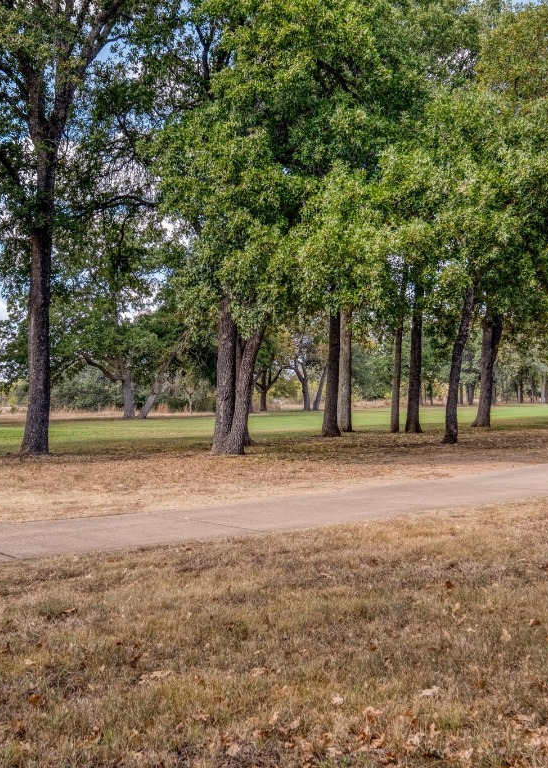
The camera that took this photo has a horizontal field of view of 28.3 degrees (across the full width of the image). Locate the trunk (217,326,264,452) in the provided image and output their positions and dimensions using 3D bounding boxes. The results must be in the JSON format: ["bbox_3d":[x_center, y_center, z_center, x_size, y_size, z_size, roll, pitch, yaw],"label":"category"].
[{"bbox_3d":[-0.772,0.179,25.060,1.083,2.915,0.750,0,0,0],"label":"trunk"}]

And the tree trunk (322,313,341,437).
[{"bbox_3d":[1.681,-0.278,31.800,0.484,3.625,0.426,0,0,0],"label":"tree trunk"}]

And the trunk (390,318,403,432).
[{"bbox_3d":[4.105,-0.251,36.450,0.385,3.753,0.380,0,0,0],"label":"trunk"}]

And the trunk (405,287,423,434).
[{"bbox_3d":[4.495,-0.757,35.056,0.580,4.769,0.480,0,0,0],"label":"trunk"}]

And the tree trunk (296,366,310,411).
[{"bbox_3d":[1.586,0.242,58.500,0.693,2.366,0.609,0,0,0],"label":"tree trunk"}]

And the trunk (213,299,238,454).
[{"bbox_3d":[-1.084,-0.187,24.314,0.581,3.538,0.520,0,0,0],"label":"trunk"}]

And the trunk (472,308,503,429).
[{"bbox_3d":[7.859,-0.534,40.044,1.104,4.343,0.600,0,0,0],"label":"trunk"}]

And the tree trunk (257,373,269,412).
[{"bbox_3d":[-0.603,0.445,57.000,0.578,2.096,0.509,0,0,0],"label":"tree trunk"}]

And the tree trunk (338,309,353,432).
[{"bbox_3d":[2.434,-0.471,37.030,0.460,4.197,0.470,0,0,0],"label":"tree trunk"}]

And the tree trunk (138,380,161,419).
[{"bbox_3d":[-5.747,0.720,50.217,1.016,1.763,0.600,0,0,0],"label":"tree trunk"}]

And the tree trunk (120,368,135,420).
[{"bbox_3d":[-6.776,0.458,50.320,0.601,2.350,0.600,0,0,0],"label":"tree trunk"}]

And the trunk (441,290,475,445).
[{"bbox_3d":[4.924,-0.491,28.876,0.902,4.194,0.500,0,0,0],"label":"trunk"}]

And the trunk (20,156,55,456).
[{"bbox_3d":[-5.239,-1.717,24.100,0.693,6.646,0.610,0,0,0],"label":"trunk"}]

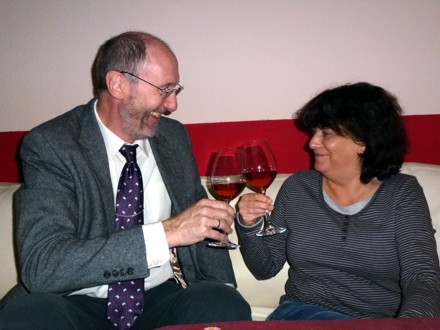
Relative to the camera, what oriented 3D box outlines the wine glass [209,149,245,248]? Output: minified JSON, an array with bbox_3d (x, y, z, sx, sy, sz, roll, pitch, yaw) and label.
[{"bbox_3d":[0.018,0.074,1.090,0.079,0.217,0.079,4,-1,0],"label":"wine glass"}]

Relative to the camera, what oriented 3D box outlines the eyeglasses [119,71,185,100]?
[{"bbox_3d":[-0.166,-0.190,1.128,0.137,0.040,0.138,25,16,10],"label":"eyeglasses"}]

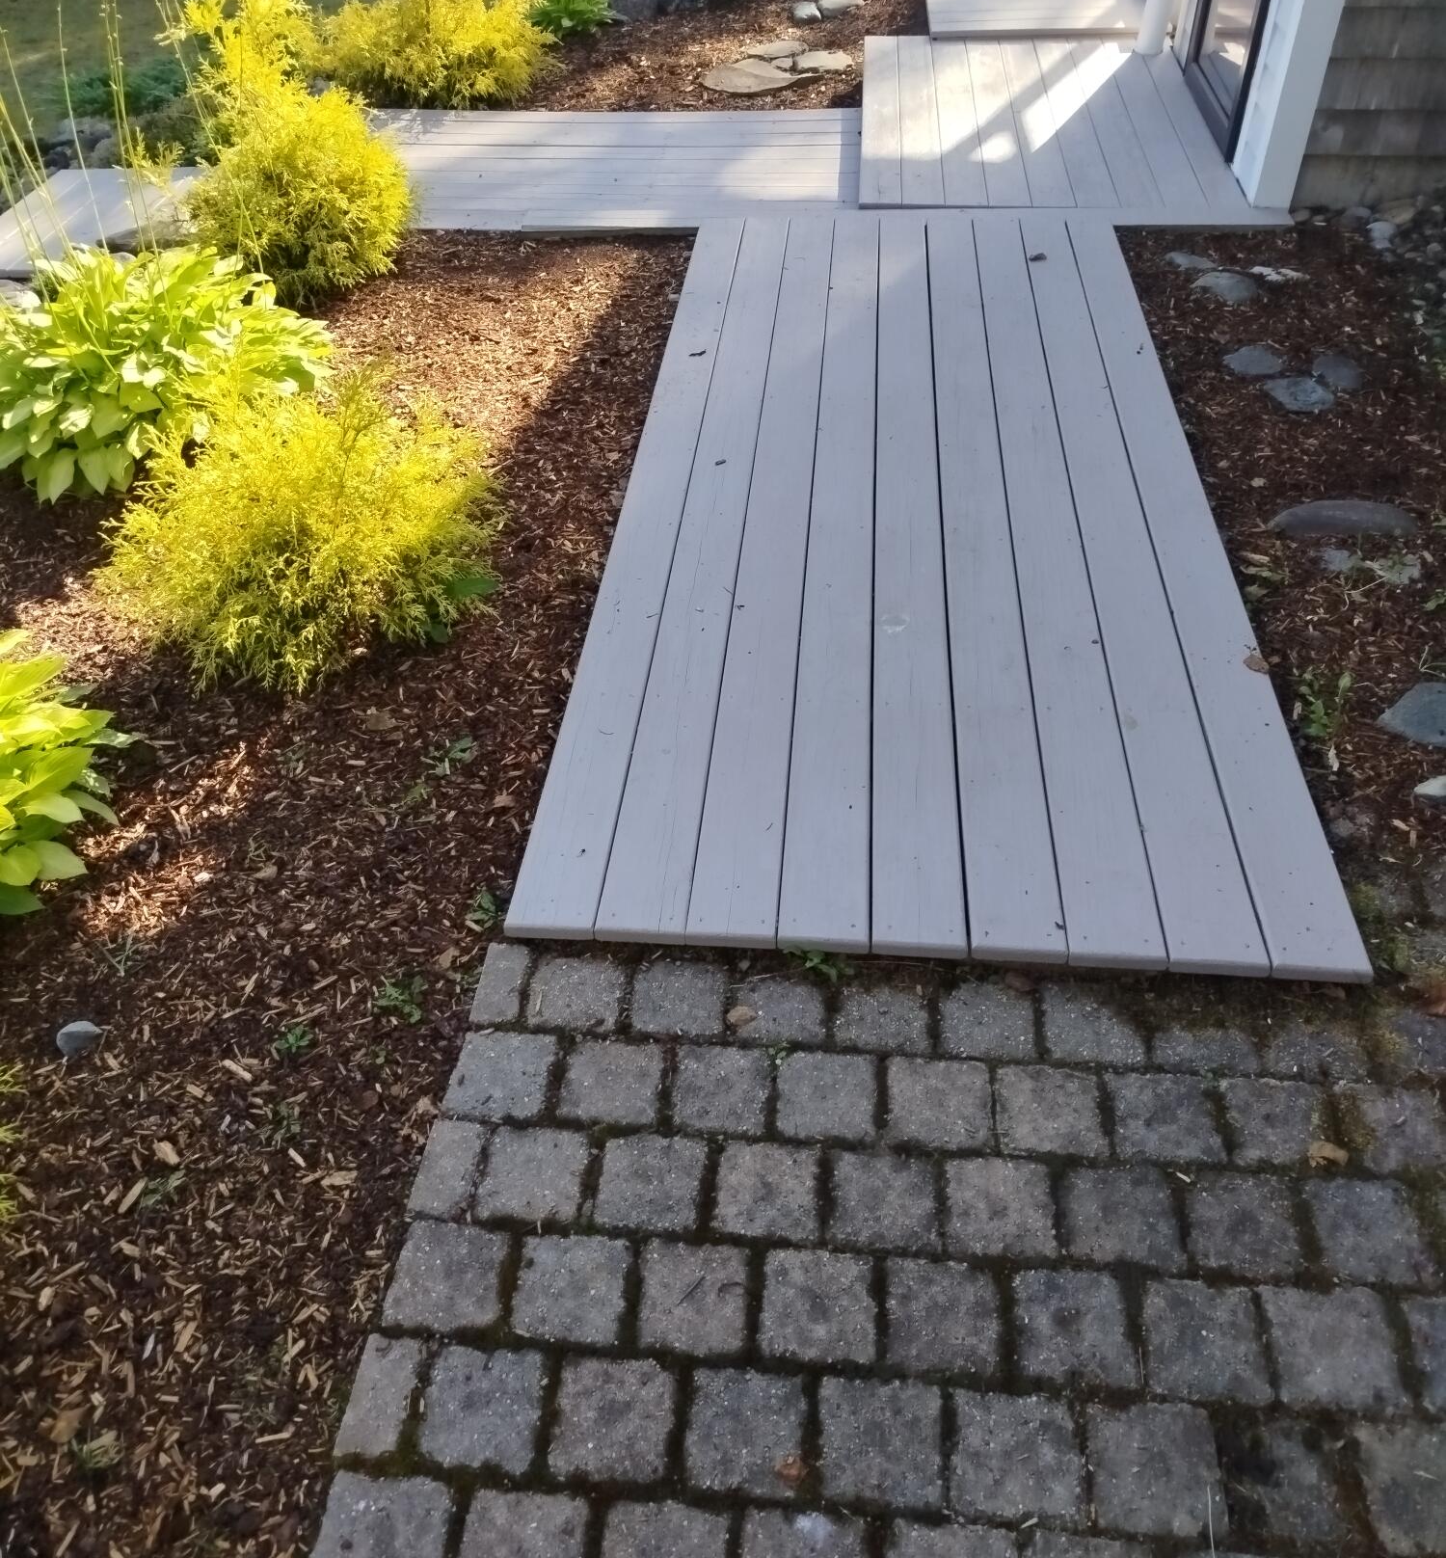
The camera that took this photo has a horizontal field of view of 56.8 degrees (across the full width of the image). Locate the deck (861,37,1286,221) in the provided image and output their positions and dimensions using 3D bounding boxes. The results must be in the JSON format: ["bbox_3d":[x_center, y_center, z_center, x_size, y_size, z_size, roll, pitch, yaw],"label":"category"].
[{"bbox_3d":[1.157,-2.411,4.915,1.280,0.080,1.970,2,43,5],"label":"deck"}]

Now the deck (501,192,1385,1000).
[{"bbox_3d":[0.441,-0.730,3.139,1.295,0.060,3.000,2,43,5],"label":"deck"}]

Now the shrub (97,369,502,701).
[{"bbox_3d":[-0.864,-0.552,2.700,0.790,0.485,0.740,2,43,5],"label":"shrub"}]

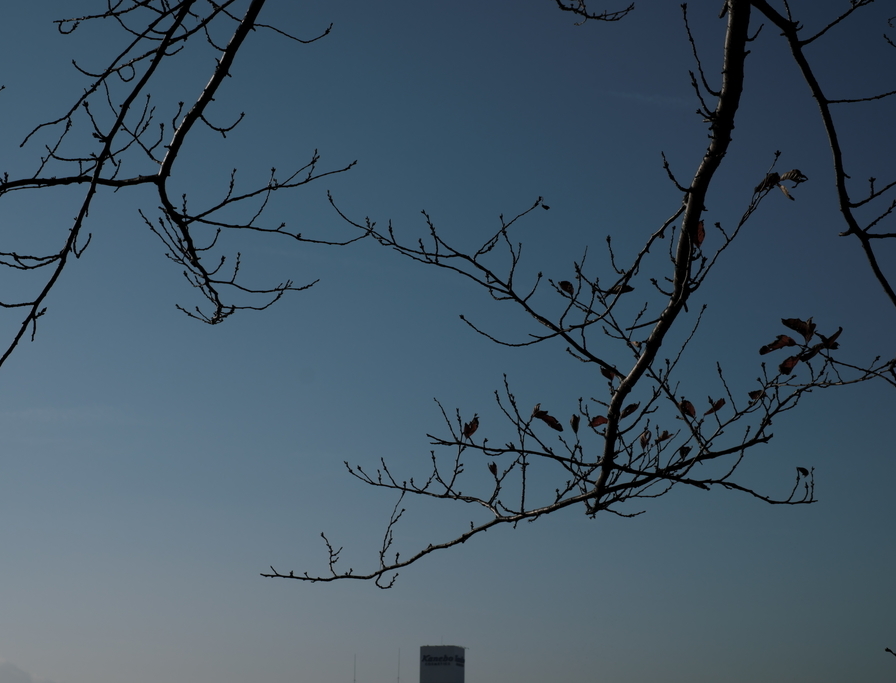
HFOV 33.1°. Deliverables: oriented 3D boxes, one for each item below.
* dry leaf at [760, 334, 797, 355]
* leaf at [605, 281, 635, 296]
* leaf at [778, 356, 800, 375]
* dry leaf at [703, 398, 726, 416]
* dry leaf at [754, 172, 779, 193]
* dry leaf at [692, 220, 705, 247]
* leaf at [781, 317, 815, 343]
[{"bbox_3d":[0.658,0.006,3.000,0.077,0.020,0.027,-13,-3,12],"label":"dry leaf"},{"bbox_3d":[0.366,-0.113,3.200,0.062,0.017,0.027,-6,1,7],"label":"leaf"},{"bbox_3d":[0.679,0.048,3.000,0.049,0.026,0.020,-46,-10,8],"label":"leaf"},{"bbox_3d":[0.566,0.140,3.200,0.056,0.017,0.027,-36,-8,7],"label":"dry leaf"},{"bbox_3d":[0.678,-0.338,3.200,0.061,0.017,0.027,-35,-2,13],"label":"dry leaf"},{"bbox_3d":[0.531,-0.229,3.200,0.025,0.058,0.020,5,5,9],"label":"dry leaf"},{"bbox_3d":[0.695,-0.024,3.000,0.034,0.070,0.020,-43,-8,10],"label":"leaf"}]

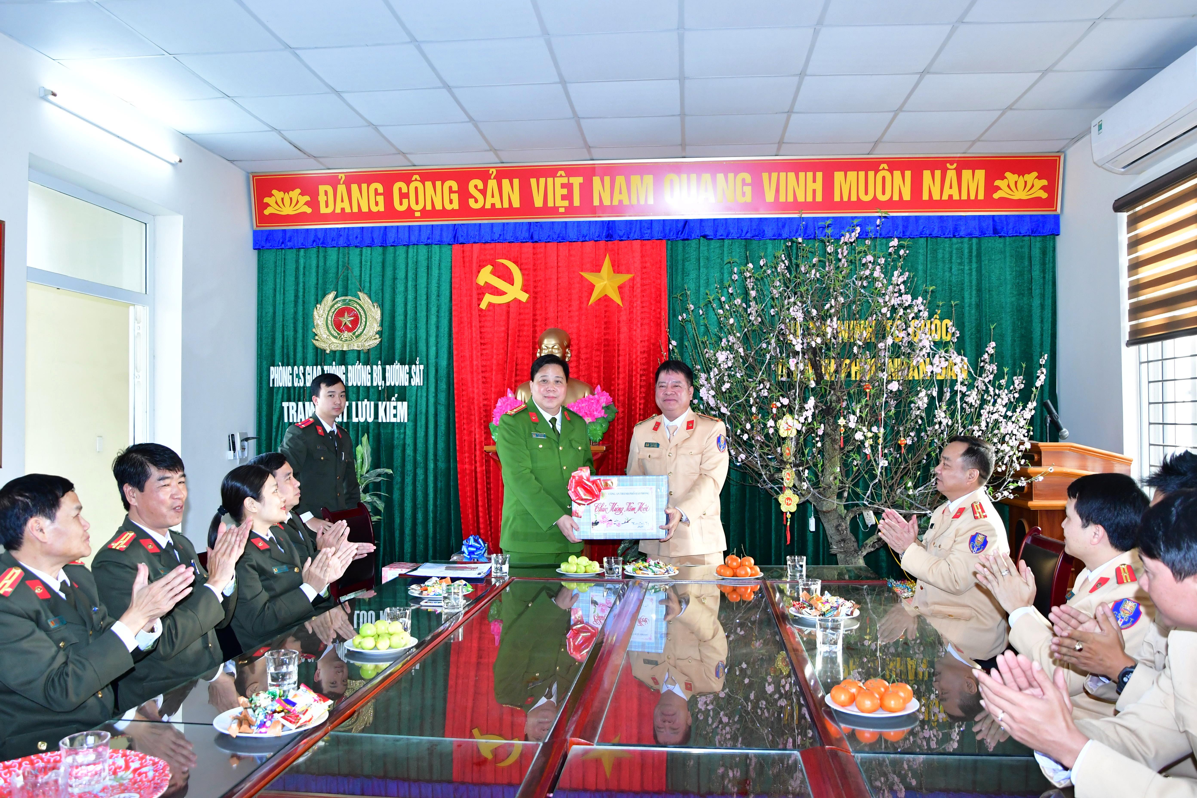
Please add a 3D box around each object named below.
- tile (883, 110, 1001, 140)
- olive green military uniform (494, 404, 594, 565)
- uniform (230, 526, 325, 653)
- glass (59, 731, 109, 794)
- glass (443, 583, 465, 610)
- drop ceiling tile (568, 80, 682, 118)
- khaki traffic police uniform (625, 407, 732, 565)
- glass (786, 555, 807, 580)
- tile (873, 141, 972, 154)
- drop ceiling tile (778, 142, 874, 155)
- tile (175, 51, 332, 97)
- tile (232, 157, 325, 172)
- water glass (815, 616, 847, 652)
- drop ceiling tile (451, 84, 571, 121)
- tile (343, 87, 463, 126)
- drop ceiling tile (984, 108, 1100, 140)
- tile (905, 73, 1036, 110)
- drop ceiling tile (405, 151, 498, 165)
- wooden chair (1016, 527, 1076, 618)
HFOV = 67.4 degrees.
[{"bbox_3d":[1.986,-1.591,5.224,0.600,0.020,0.600,0,-1,6],"label":"tile"},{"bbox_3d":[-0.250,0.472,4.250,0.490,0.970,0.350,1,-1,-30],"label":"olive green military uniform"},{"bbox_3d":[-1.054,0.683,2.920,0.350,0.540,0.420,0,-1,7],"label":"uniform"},{"bbox_3d":[-0.851,0.604,1.490,0.073,0.081,0.073,0,-1,6],"label":"glass"},{"bbox_3d":[-0.506,0.682,3.131,0.074,0.090,0.074,0,-1,6],"label":"glass"},{"bbox_3d":[0.152,-1.635,4.884,0.595,0.018,0.570,0,-1,6],"label":"drop ceiling tile"},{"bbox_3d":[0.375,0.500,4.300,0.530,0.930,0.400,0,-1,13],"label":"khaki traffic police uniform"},{"bbox_3d":[0.780,0.668,3.540,0.077,0.087,0.077,0,-1,5],"label":"glass"},{"bbox_3d":[2.043,-1.590,5.671,0.600,0.020,0.310,0,-1,6],"label":"tile"},{"bbox_3d":[1.442,-1.594,5.705,0.600,0.020,0.330,0,-1,6],"label":"drop ceiling tile"},{"bbox_3d":[-1.677,-1.601,4.407,0.595,0.020,0.585,0,-1,6],"label":"tile"},{"bbox_3d":[-2.123,-1.569,6.024,0.595,0.020,0.340,0,-1,6],"label":"tile"},{"bbox_3d":[0.638,0.650,2.477,0.076,0.085,0.076,0,-1,5],"label":"water glass"},{"bbox_3d":[-0.448,-1.600,4.836,0.595,0.020,0.585,0,-1,6],"label":"drop ceiling tile"},{"bbox_3d":[-1.039,-1.597,4.897,0.595,0.020,0.585,0,-1,6],"label":"tile"},{"bbox_3d":[2.561,-1.582,5.166,0.600,0.020,0.600,0,-1,6],"label":"drop ceiling tile"},{"bbox_3d":[1.923,-1.600,4.648,0.600,0.020,0.580,0,-1,6],"label":"tile"},{"bbox_3d":[-0.951,-1.598,5.944,0.600,0.020,0.330,0,-1,6],"label":"drop ceiling tile"},{"bbox_3d":[1.530,1.010,3.520,0.600,0.980,0.500,0,-1,5],"label":"wooden chair"}]

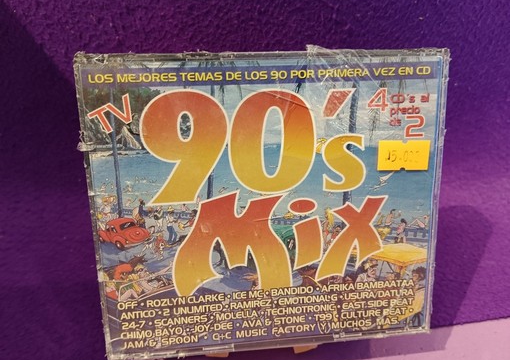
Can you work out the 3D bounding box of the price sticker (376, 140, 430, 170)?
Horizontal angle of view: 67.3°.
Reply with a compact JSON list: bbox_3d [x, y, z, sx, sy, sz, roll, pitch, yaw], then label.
[{"bbox_3d":[0.061,-0.010,0.157,0.022,0.012,0.001,-1,11,-6],"label":"price sticker"}]

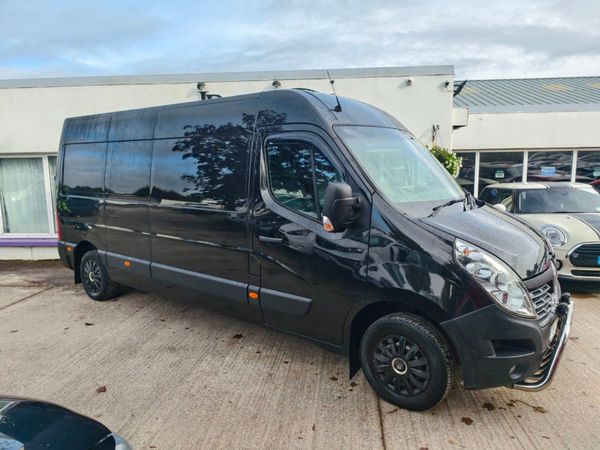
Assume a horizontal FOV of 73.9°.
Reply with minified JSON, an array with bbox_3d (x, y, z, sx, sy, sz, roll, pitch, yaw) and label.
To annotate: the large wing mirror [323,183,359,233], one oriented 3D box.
[{"bbox_3d":[0.282,-0.131,2.898,0.190,0.370,0.250,5,10,35],"label":"large wing mirror"}]

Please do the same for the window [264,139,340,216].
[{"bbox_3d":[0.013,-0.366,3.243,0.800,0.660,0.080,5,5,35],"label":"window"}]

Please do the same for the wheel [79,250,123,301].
[{"bbox_3d":[-2.744,0.682,5.481,0.700,0.700,0.230,5,10,35],"label":"wheel"}]

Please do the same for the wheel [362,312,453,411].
[{"bbox_3d":[0.792,1.017,3.001,0.700,0.700,0.230,5,10,35],"label":"wheel"}]

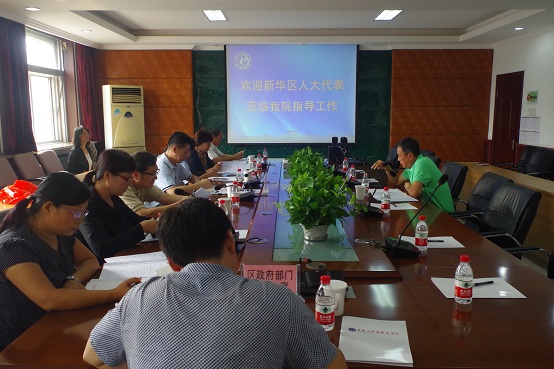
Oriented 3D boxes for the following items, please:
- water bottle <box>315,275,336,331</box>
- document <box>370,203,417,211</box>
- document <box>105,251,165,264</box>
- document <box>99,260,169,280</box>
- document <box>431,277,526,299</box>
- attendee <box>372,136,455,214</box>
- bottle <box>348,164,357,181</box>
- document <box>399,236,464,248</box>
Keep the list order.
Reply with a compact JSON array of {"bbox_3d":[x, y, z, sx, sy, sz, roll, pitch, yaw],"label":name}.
[{"bbox_3d":[0.160,0.378,1.542,0.063,0.176,0.063,0,9,0],"label":"water bottle"},{"bbox_3d":[0.858,0.160,3.486,0.290,0.004,0.220,0,9,0],"label":"document"},{"bbox_3d":[-0.632,0.347,2.211,0.297,0.014,0.190,-4,10,-24],"label":"document"},{"bbox_3d":[-0.607,0.367,2.086,0.300,0.015,0.210,-2,9,-10],"label":"document"},{"bbox_3d":[0.794,0.408,1.895,0.295,0.004,0.215,0,9,0],"label":"document"},{"bbox_3d":[1.149,0.212,4.029,0.760,1.250,0.520,1,9,6],"label":"attendee"},{"bbox_3d":[0.748,-0.115,4.687,0.063,0.176,0.063,0,9,0],"label":"bottle"},{"bbox_3d":[0.822,0.306,2.548,0.290,0.004,0.220,0,9,0],"label":"document"}]

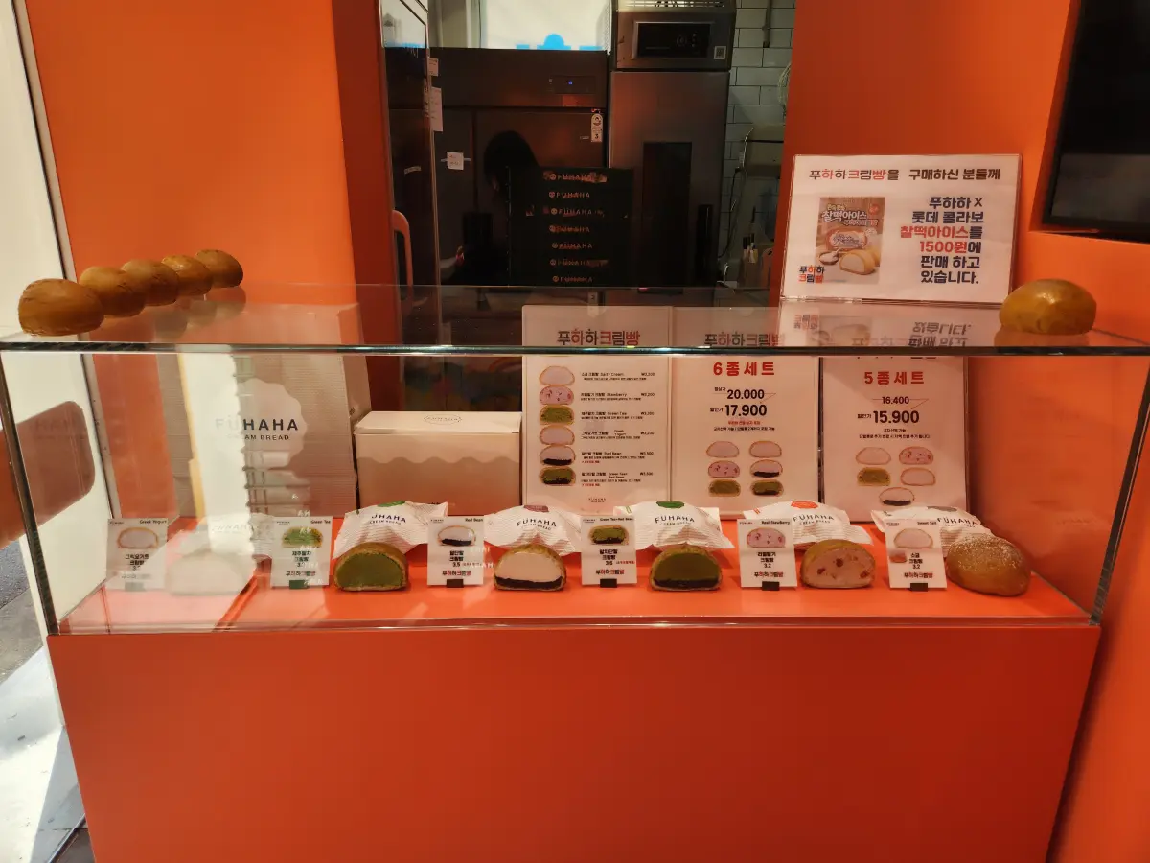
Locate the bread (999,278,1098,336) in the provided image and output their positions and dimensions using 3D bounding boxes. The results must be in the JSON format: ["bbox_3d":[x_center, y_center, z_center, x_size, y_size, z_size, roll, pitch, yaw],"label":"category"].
[{"bbox_3d":[0.534,-0.143,0.865,0.096,0.057,0.090,0,17,-3],"label":"bread"}]

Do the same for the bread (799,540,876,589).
[{"bbox_3d":[0.312,0.156,0.925,0.083,0.054,0.050,-1,17,-6],"label":"bread"}]

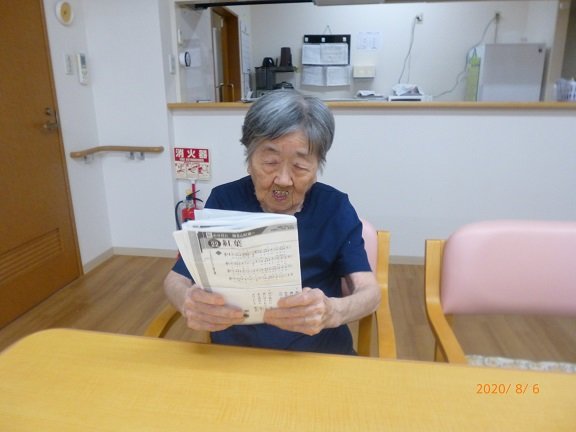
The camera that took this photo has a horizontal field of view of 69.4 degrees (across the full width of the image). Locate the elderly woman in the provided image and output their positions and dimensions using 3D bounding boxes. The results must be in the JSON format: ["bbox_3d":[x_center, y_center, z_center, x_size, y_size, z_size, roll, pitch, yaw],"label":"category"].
[{"bbox_3d":[-0.032,0.306,0.832,0.440,1.090,0.570,1,15,6],"label":"elderly woman"}]

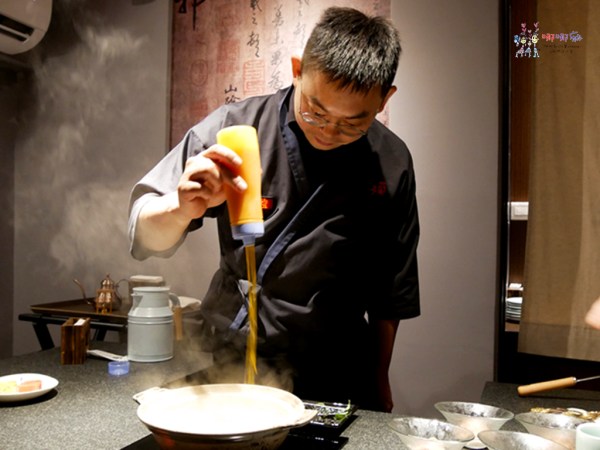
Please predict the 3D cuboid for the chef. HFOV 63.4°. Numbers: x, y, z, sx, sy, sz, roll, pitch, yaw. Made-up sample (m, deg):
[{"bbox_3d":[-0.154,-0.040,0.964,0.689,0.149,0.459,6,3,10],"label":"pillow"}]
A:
[{"bbox_3d":[-0.030,0.380,1.100,0.640,1.640,0.500,1,-1,5],"label":"chef"}]

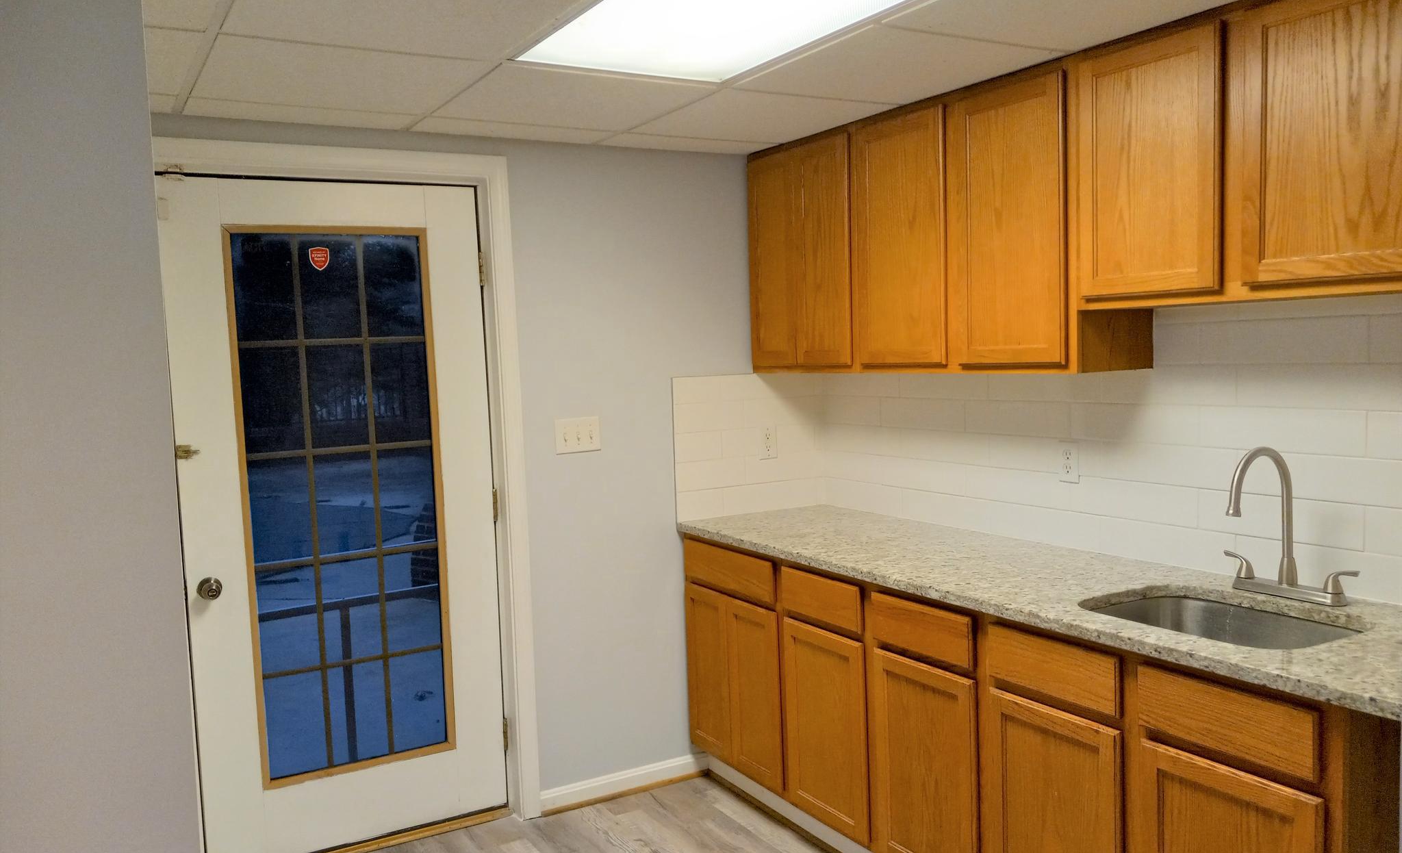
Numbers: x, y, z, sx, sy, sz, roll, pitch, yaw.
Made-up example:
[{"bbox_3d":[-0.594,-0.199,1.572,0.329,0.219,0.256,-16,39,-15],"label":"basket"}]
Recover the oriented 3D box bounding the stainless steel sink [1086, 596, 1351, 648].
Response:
[{"bbox_3d":[1.089,0.521,2.324,0.369,0.187,0.526,-4,5,-30],"label":"stainless steel sink"}]

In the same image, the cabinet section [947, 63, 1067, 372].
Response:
[{"bbox_3d":[0.917,-0.526,2.914,0.298,0.724,0.398,-4,5,-30],"label":"cabinet section"}]

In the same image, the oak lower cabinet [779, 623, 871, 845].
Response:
[{"bbox_3d":[0.600,0.838,3.284,0.575,0.564,0.395,-4,5,-30],"label":"oak lower cabinet"}]

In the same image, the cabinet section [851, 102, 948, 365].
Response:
[{"bbox_3d":[0.706,-0.547,3.279,0.298,0.730,0.399,-4,5,-30],"label":"cabinet section"}]

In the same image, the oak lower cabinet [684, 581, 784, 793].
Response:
[{"bbox_3d":[0.346,0.817,3.724,0.575,0.575,0.581,-4,5,-30],"label":"oak lower cabinet"}]

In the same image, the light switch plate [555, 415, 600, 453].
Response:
[{"bbox_3d":[-0.403,0.028,3.594,0.161,0.114,0.014,-4,5,-30],"label":"light switch plate"}]

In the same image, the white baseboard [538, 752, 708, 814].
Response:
[{"bbox_3d":[-0.258,1.210,3.733,0.640,0.080,0.018,-4,5,-30],"label":"white baseboard"}]

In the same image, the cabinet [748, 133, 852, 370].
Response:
[{"bbox_3d":[0.447,-0.572,3.727,0.298,0.744,0.576,-4,5,-30],"label":"cabinet"}]

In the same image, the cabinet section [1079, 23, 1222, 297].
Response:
[{"bbox_3d":[1.127,-0.588,2.541,0.298,0.569,0.382,-4,5,-30],"label":"cabinet section"}]

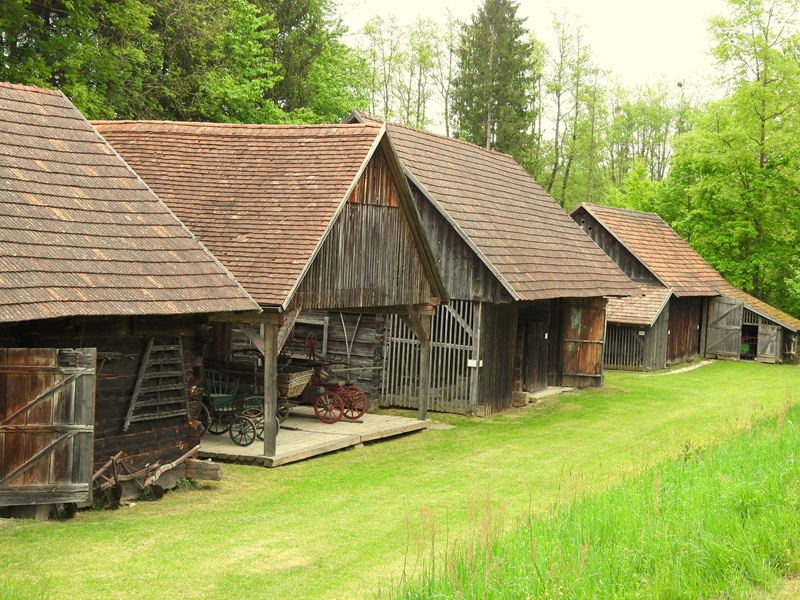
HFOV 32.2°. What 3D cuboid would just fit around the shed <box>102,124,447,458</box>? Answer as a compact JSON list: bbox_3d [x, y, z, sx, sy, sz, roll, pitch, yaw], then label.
[{"bbox_3d":[-4.205,-0.449,29.949,8.316,6.640,8.143,2,1,23],"label":"shed"}]

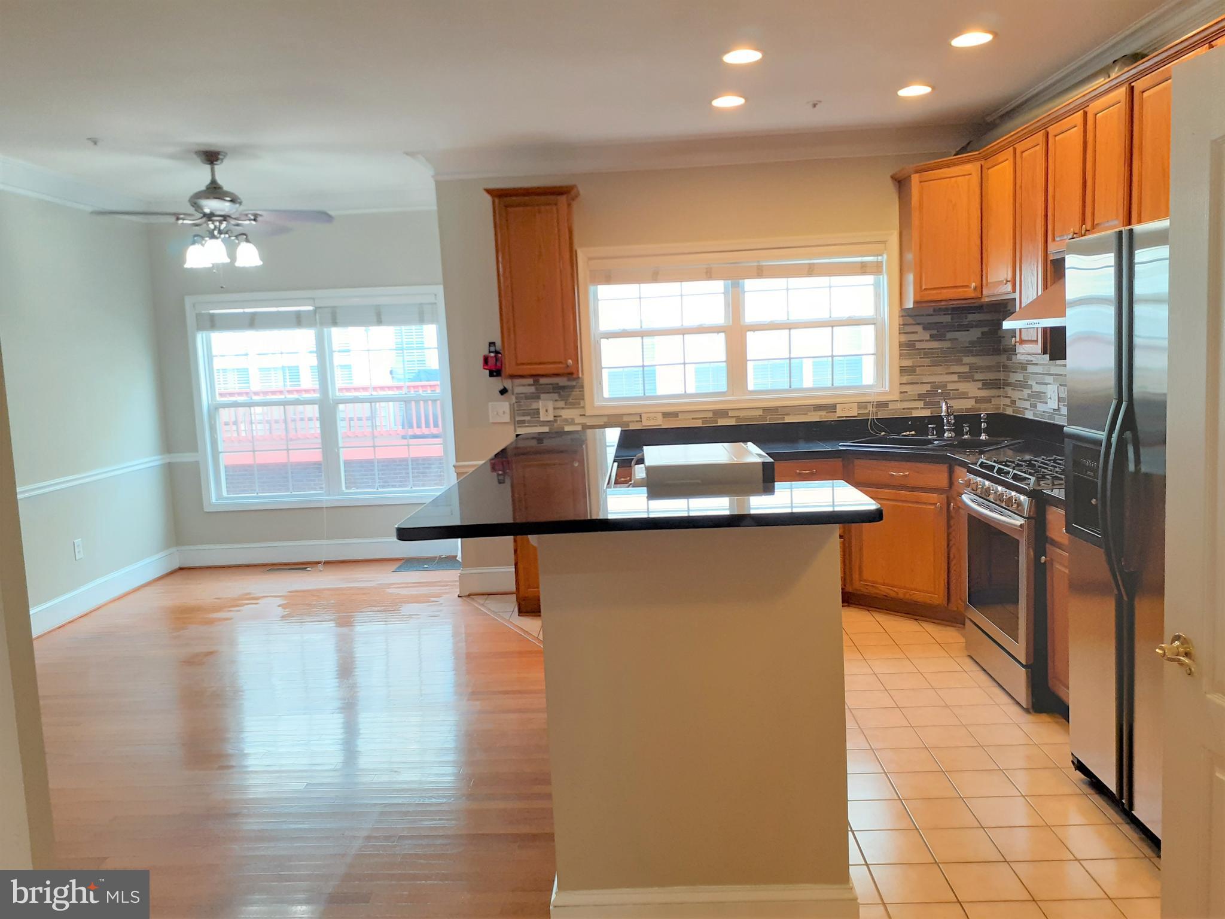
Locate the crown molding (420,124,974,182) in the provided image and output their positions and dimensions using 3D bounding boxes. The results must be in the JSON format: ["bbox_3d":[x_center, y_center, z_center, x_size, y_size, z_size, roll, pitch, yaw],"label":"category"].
[{"bbox_3d":[0.550,-1.864,5.788,3.530,0.145,0.130,-2,6,2],"label":"crown molding"}]

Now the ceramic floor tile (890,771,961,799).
[{"bbox_3d":[1.055,1.109,3.243,0.197,0.010,0.192,-2,7,2],"label":"ceramic floor tile"}]

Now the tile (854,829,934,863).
[{"bbox_3d":[0.856,1.182,2.907,0.200,0.010,0.200,-2,6,2],"label":"tile"}]

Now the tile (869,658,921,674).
[{"bbox_3d":[1.288,0.955,4.390,0.197,0.010,0.192,-2,7,2],"label":"tile"}]

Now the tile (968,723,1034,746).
[{"bbox_3d":[1.482,1.056,3.654,0.199,0.010,0.199,-2,6,3],"label":"tile"}]

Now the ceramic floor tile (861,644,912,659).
[{"bbox_3d":[1.293,0.931,4.582,0.197,0.010,0.192,-2,7,2],"label":"ceramic floor tile"}]

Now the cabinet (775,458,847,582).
[{"bbox_3d":[1.158,0.398,5.796,0.456,0.863,0.611,-2,7,2],"label":"cabinet"}]

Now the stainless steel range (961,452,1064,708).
[{"bbox_3d":[1.964,0.508,4.112,0.720,0.930,0.757,-2,6,3],"label":"stainless steel range"}]

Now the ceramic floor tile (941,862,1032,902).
[{"bbox_3d":[1.040,1.186,2.675,0.199,0.010,0.199,-2,6,3],"label":"ceramic floor tile"}]

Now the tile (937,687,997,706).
[{"bbox_3d":[1.519,1.024,4.115,0.200,0.010,0.200,-2,7,2],"label":"tile"}]

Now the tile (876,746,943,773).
[{"bbox_3d":[1.060,1.085,3.435,0.197,0.010,0.192,-2,7,2],"label":"tile"}]

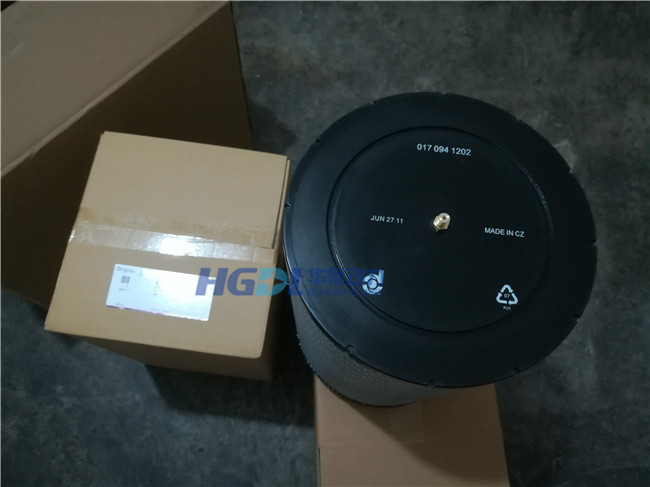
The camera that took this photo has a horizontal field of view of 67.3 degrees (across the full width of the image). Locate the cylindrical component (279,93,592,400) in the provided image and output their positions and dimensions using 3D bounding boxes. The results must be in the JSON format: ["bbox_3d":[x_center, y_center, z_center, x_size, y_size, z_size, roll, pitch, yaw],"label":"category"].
[{"bbox_3d":[0.146,0.076,0.919,0.420,0.575,0.420,6,69,0],"label":"cylindrical component"}]

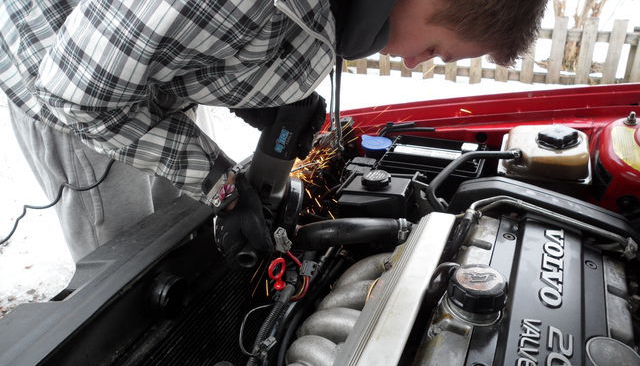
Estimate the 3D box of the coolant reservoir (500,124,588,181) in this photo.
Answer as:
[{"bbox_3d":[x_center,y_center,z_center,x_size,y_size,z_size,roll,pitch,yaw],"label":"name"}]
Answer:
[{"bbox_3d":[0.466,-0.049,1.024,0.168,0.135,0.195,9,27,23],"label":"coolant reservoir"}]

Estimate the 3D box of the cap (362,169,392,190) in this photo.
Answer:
[{"bbox_3d":[0.103,-0.006,0.920,0.052,0.022,0.052,-2,24,1],"label":"cap"}]

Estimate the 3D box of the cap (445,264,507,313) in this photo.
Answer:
[{"bbox_3d":[0.194,0.130,0.613,0.071,0.029,0.071,5,29,-3],"label":"cap"}]

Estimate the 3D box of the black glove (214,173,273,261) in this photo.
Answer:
[{"bbox_3d":[-0.131,0.060,0.855,0.090,0.095,0.150,22,38,-57],"label":"black glove"}]

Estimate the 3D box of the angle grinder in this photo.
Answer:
[{"bbox_3d":[-0.054,0.001,0.835,0.110,0.310,0.190,23,41,-2],"label":"angle grinder"}]

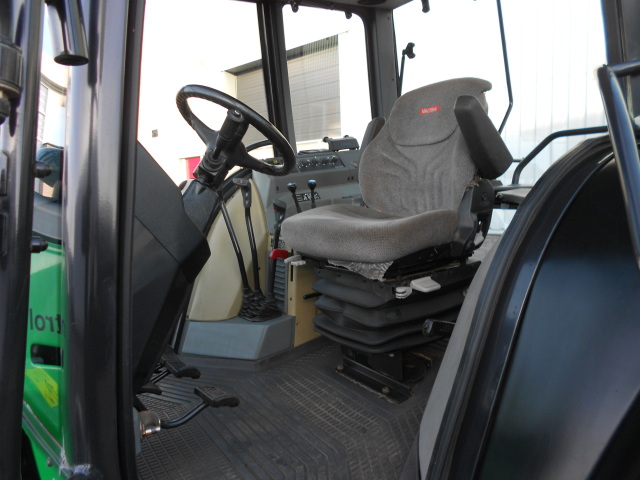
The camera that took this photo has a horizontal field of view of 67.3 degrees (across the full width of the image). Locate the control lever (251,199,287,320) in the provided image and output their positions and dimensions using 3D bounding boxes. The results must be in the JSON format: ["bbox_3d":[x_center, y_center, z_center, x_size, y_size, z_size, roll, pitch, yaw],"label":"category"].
[{"bbox_3d":[-0.201,0.081,2.098,0.090,0.508,0.075,1,3,-33],"label":"control lever"}]

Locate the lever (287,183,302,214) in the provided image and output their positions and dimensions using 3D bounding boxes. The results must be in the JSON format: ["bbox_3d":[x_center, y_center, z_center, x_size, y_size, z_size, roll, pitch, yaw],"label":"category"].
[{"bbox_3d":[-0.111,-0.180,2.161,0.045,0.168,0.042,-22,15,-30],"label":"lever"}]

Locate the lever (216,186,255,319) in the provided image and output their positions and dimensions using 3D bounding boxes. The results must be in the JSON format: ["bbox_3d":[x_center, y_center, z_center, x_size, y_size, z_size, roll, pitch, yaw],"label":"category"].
[{"bbox_3d":[-0.340,0.057,1.994,0.075,0.575,0.070,-18,13,-31],"label":"lever"}]

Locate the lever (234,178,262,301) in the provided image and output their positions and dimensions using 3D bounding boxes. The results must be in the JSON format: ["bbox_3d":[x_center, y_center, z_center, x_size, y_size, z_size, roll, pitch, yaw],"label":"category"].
[{"bbox_3d":[-0.279,0.017,2.037,0.090,0.541,0.065,-10,10,-32],"label":"lever"}]

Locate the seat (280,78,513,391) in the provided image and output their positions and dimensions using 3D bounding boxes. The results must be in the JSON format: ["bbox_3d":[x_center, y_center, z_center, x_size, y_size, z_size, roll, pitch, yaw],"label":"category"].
[{"bbox_3d":[0.265,-0.031,1.795,0.730,1.140,0.600,-6,7,-33],"label":"seat"}]

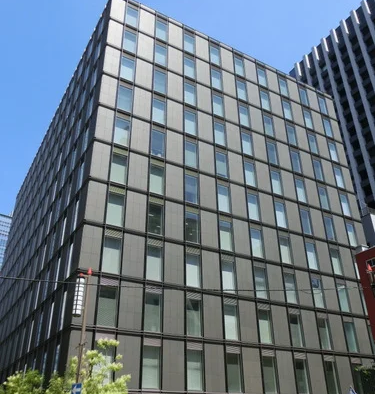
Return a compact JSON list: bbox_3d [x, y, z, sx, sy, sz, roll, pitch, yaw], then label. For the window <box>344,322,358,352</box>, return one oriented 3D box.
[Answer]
[{"bbox_3d":[16.055,13.754,41.202,1.370,2.850,0.150,15,-33,-26],"label":"window"}]

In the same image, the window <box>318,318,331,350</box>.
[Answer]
[{"bbox_3d":[12.639,12.648,38.583,1.382,2.800,0.150,15,-33,-26],"label":"window"}]

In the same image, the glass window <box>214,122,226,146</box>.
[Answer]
[{"bbox_3d":[3.389,-6.617,44.350,1.320,2.900,0.150,15,-33,-26],"label":"glass window"}]

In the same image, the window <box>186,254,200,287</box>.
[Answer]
[{"bbox_3d":[0.488,6.067,34.234,1.382,2.800,0.150,15,-33,-26],"label":"window"}]

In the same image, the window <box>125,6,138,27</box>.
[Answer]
[{"bbox_3d":[-5.909,-19.186,44.798,1.280,2.860,0.150,15,-33,-26],"label":"window"}]

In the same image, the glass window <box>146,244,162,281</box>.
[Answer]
[{"bbox_3d":[-2.670,5.350,33.899,1.380,2.880,0.180,15,-33,-26],"label":"glass window"}]

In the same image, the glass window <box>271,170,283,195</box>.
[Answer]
[{"bbox_3d":[9.764,-1.618,46.152,1.380,2.840,0.180,15,-33,-26],"label":"glass window"}]

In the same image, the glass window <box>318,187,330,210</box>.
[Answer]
[{"bbox_3d":[15.911,0.239,48.749,1.370,2.850,0.150,15,-33,-26],"label":"glass window"}]

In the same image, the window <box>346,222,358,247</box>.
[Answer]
[{"bbox_3d":[19.231,4.412,49.078,1.380,2.840,0.180,15,-33,-26],"label":"window"}]

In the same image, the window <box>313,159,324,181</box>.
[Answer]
[{"bbox_3d":[15.812,-3.188,50.774,1.320,2.900,0.150,15,-33,-26],"label":"window"}]

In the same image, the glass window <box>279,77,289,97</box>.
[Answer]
[{"bbox_3d":[12.530,-14.116,54.179,1.280,2.860,0.150,15,-33,-26],"label":"glass window"}]

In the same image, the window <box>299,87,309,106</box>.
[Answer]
[{"bbox_3d":[15.603,-13.271,55.743,1.280,2.860,0.150,15,-33,-26],"label":"window"}]

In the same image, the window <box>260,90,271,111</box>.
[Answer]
[{"bbox_3d":[9.584,-11.619,51.207,1.370,2.850,0.150,15,-33,-26],"label":"window"}]

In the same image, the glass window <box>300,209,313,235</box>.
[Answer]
[{"bbox_3d":[12.837,2.757,45.261,1.370,2.850,0.150,15,-33,-26],"label":"glass window"}]

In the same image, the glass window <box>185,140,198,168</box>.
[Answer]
[{"bbox_3d":[0.340,-4.196,41.306,1.380,2.840,0.180,15,-33,-26],"label":"glass window"}]

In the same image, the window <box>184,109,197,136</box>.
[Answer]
[{"bbox_3d":[0.321,-7.583,42.757,1.300,2.850,0.150,15,-33,-26],"label":"window"}]

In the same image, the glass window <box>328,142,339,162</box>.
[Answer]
[{"bbox_3d":[18.755,-5.613,53.468,1.280,2.860,0.150,15,-33,-26],"label":"glass window"}]

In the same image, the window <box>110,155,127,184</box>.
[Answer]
[{"bbox_3d":[-5.822,-2.412,35.651,1.370,2.850,0.150,15,-33,-26],"label":"window"}]

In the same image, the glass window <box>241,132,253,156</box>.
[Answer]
[{"bbox_3d":[6.579,-5.946,46.467,1.380,2.800,0.180,15,-33,-26],"label":"glass window"}]

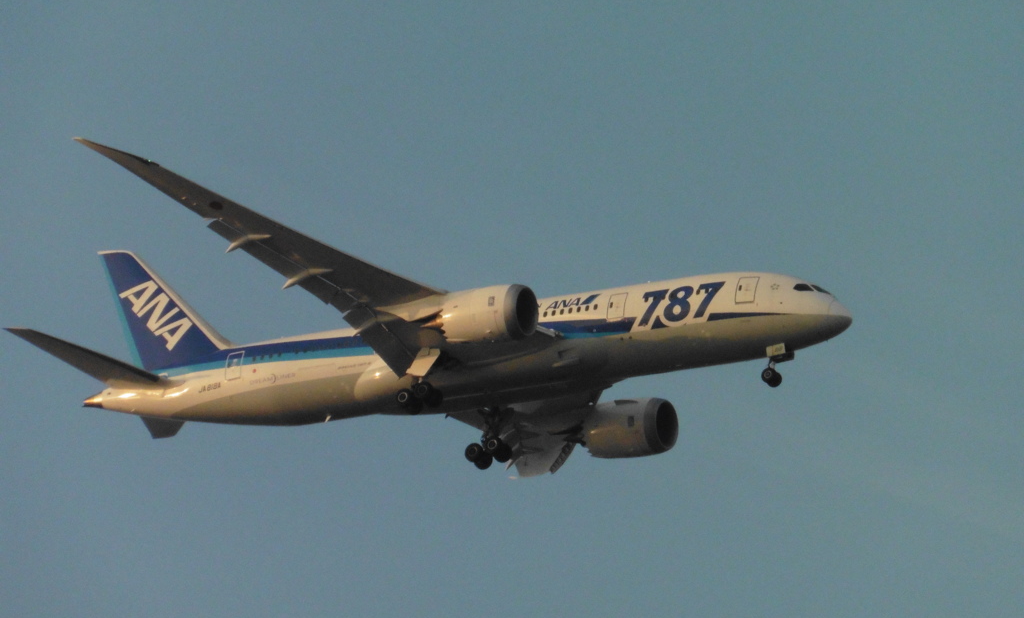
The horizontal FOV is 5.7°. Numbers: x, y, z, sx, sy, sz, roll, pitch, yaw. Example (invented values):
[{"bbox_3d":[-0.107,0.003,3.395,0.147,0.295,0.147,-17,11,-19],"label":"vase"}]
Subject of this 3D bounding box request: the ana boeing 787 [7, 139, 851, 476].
[{"bbox_3d":[-3.410,0.256,669.752,56.700,17.100,60.100,-9,-26,26],"label":"ana boeing 787"}]

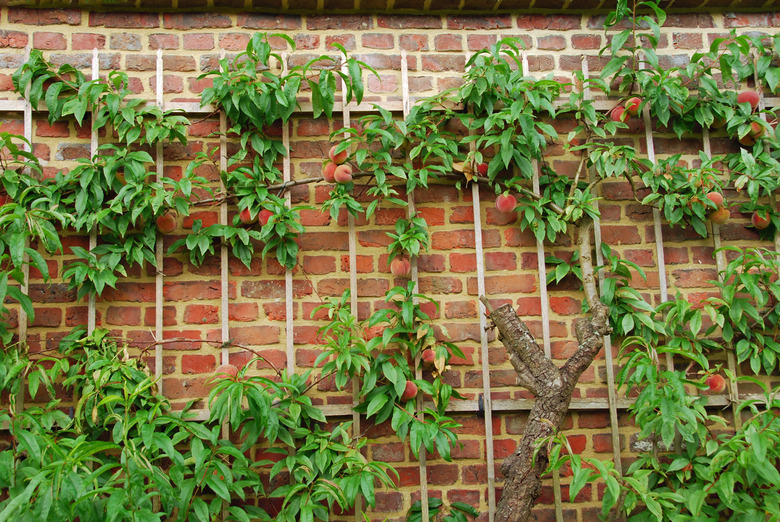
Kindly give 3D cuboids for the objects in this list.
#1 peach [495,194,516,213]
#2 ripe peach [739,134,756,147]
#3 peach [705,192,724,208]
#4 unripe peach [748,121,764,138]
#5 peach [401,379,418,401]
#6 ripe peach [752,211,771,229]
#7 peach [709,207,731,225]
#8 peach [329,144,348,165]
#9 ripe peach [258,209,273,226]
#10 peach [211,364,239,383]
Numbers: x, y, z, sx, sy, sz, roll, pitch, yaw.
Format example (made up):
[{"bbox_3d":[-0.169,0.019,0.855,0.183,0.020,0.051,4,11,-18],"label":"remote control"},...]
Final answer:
[{"bbox_3d":[0.361,-0.180,2.911,0.064,0.059,0.064,-2,-10,-5],"label":"peach"},{"bbox_3d":[1.163,-0.401,3.026,0.059,0.059,0.059,-2,-10,-5],"label":"ripe peach"},{"bbox_3d":[1.042,-0.193,2.997,0.060,0.058,0.060,-1,-11,-6],"label":"peach"},{"bbox_3d":[1.204,-0.430,3.059,0.056,0.057,0.056,-1,-11,-6],"label":"unripe peach"},{"bbox_3d":[0.056,0.390,2.799,0.058,0.058,0.058,-1,-11,-6],"label":"peach"},{"bbox_3d":[1.182,-0.130,2.967,0.057,0.059,0.057,-2,-10,-5],"label":"ripe peach"},{"bbox_3d":[1.062,-0.147,3.000,0.065,0.059,0.065,-1,-11,-6],"label":"peach"},{"bbox_3d":[-0.158,-0.328,2.876,0.059,0.060,0.059,-2,-10,-5],"label":"peach"},{"bbox_3d":[-0.376,-0.132,2.843,0.054,0.055,0.054,-2,-10,-5],"label":"ripe peach"},{"bbox_3d":[-0.474,0.331,2.719,0.066,0.060,0.066,-1,-11,-6],"label":"peach"}]

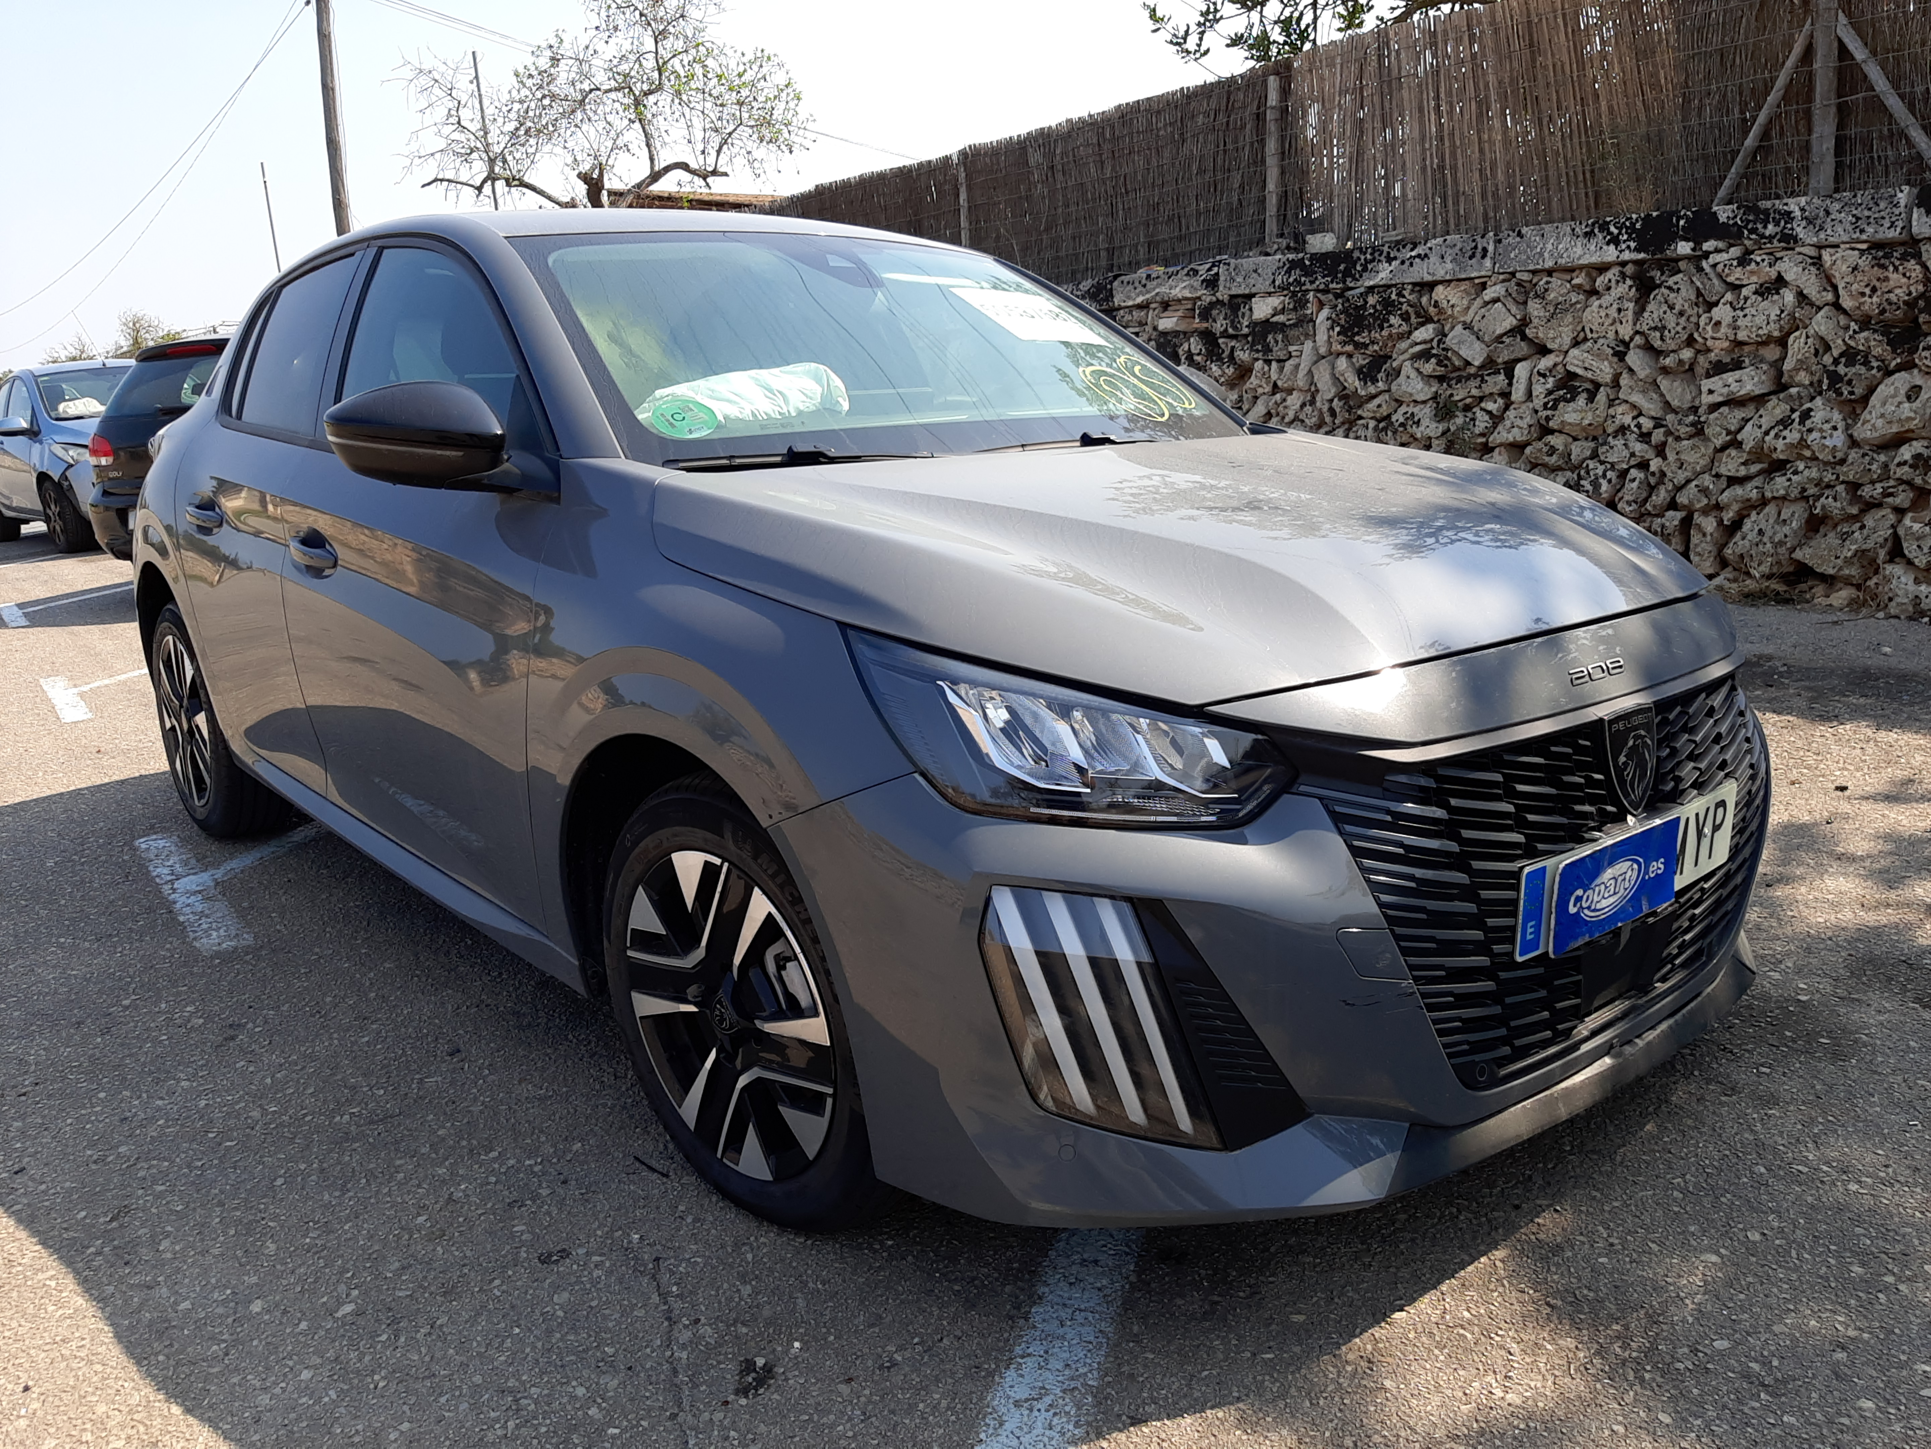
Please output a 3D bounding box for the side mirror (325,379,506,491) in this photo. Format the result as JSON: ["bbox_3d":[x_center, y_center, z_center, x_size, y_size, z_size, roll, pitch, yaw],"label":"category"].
[{"bbox_3d":[-0.803,-0.425,2.166,0.210,0.155,0.200,-13,17,-40],"label":"side mirror"}]

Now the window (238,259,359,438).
[{"bbox_3d":[-1.437,-0.800,3.104,0.070,0.410,0.660,23,-7,-43],"label":"window"}]

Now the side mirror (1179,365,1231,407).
[{"bbox_3d":[0.462,-0.726,3.307,0.240,0.165,0.170,-12,17,-40],"label":"side mirror"}]

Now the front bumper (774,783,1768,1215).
[{"bbox_3d":[0.629,0.181,2.034,1.720,0.520,0.660,-13,17,-40],"label":"front bumper"}]

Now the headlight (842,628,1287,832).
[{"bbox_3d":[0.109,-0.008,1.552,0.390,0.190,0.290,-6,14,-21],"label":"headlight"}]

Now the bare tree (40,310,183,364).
[{"bbox_3d":[-23.549,-9.673,40.000,4.000,4.000,4.000,-13,17,-40],"label":"bare tree"}]

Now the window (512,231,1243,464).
[{"bbox_3d":[-0.105,-0.689,2.663,1.400,0.130,0.840,-13,49,-40],"label":"window"}]

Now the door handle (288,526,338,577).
[{"bbox_3d":[-1.216,-0.324,2.707,0.055,0.065,0.190,-13,17,-40],"label":"door handle"}]

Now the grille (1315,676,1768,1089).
[{"bbox_3d":[0.787,0.150,1.843,1.060,0.410,0.170,-13,17,-40],"label":"grille"}]

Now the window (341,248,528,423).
[{"bbox_3d":[-0.941,-0.669,2.550,0.080,0.430,0.980,23,-7,-43],"label":"window"}]

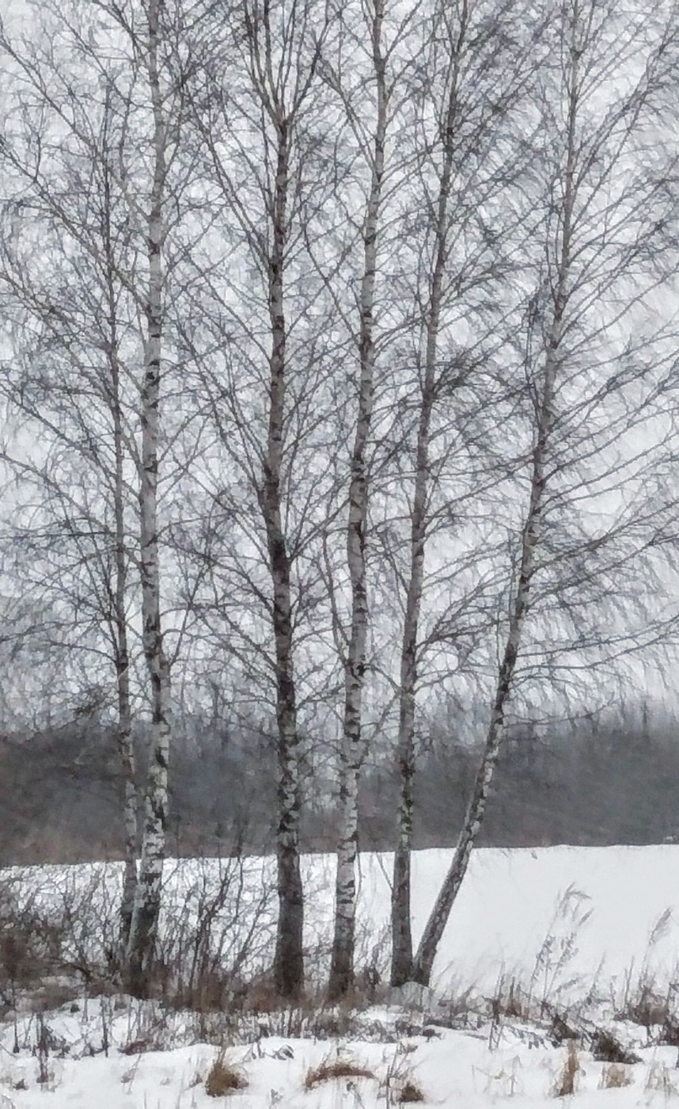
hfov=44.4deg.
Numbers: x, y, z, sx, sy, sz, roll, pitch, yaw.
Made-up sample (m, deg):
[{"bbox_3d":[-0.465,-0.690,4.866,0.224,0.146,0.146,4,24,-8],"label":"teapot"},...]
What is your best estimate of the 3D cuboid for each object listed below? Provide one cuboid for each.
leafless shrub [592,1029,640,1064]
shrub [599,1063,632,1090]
[{"bbox_3d":[1.965,3.514,5.952,0.330,0.220,0.270,-5,-18,15],"label":"leafless shrub"},{"bbox_3d":[1.777,3.361,5.370,0.200,0.155,0.160,-5,-18,15],"label":"shrub"}]

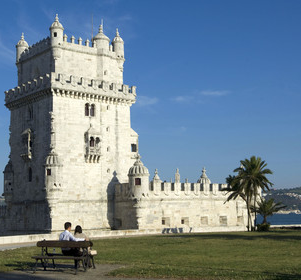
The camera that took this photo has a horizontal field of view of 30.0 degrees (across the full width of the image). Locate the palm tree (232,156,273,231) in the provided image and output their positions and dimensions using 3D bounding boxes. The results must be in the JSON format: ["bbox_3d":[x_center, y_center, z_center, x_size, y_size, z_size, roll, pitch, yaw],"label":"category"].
[{"bbox_3d":[8.005,4.194,43.811,3.120,5.830,3.120,0,-7,0],"label":"palm tree"}]

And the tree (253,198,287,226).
[{"bbox_3d":[9.358,5.815,44.110,2.680,2.420,2.680,0,-7,0],"label":"tree"}]

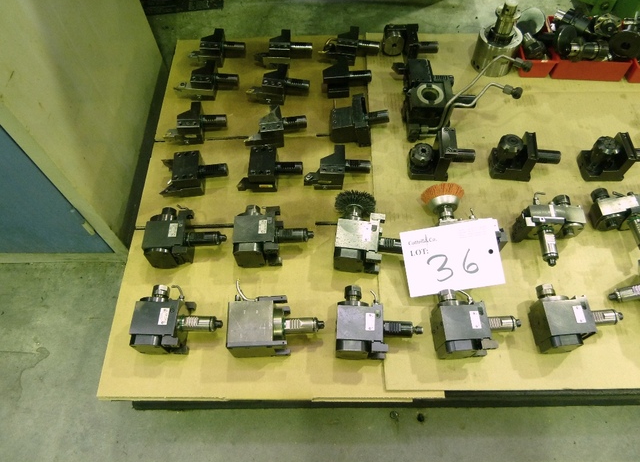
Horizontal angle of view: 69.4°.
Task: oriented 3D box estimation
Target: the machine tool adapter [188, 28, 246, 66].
[{"bbox_3d":[-0.285,-0.515,1.305,0.154,0.060,0.086,-1,60,1],"label":"machine tool adapter"}]

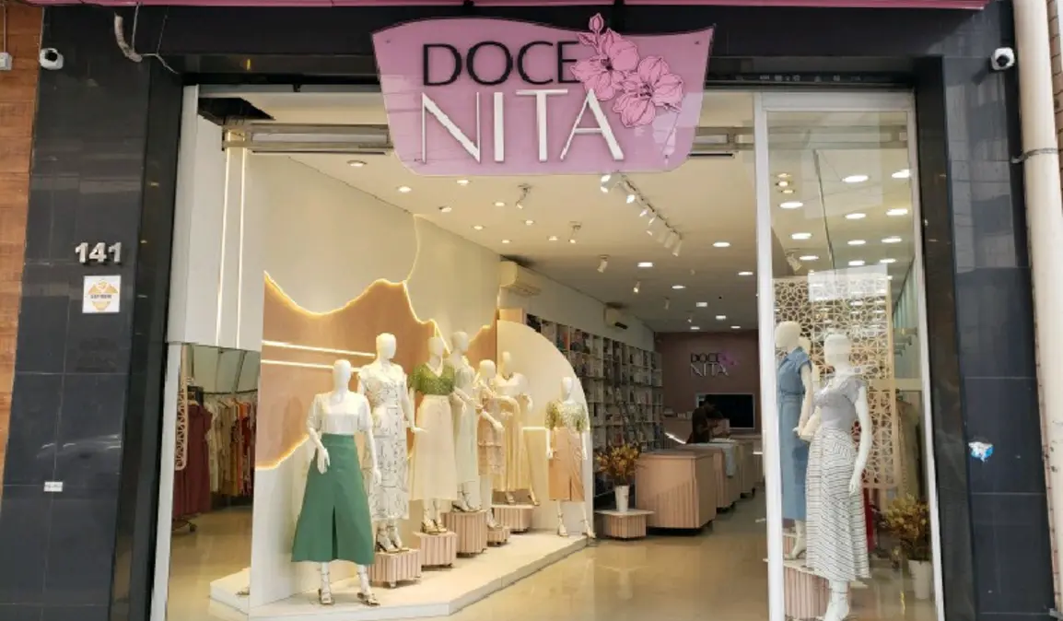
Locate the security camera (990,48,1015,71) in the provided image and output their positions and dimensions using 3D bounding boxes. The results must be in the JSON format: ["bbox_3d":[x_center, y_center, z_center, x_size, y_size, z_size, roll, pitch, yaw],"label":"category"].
[{"bbox_3d":[2.631,-1.407,4.458,0.115,0.110,0.130,-3,5,22],"label":"security camera"}]

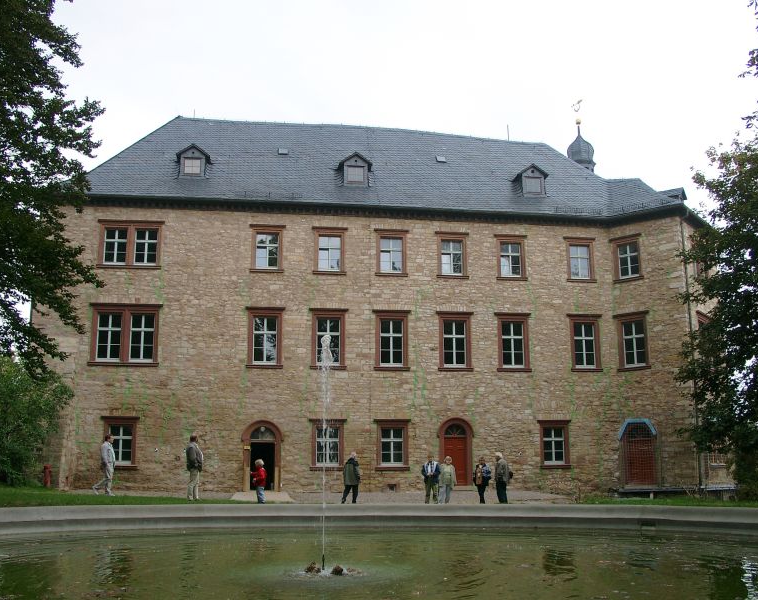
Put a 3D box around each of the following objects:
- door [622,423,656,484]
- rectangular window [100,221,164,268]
[{"bbox_3d":[11.500,6.829,34.691,1.546,2.611,0.300,-10,-14,44],"label":"door"},{"bbox_3d":[-10.116,-2.265,32.135,2.658,2.025,0.300,2,-12,-8],"label":"rectangular window"}]

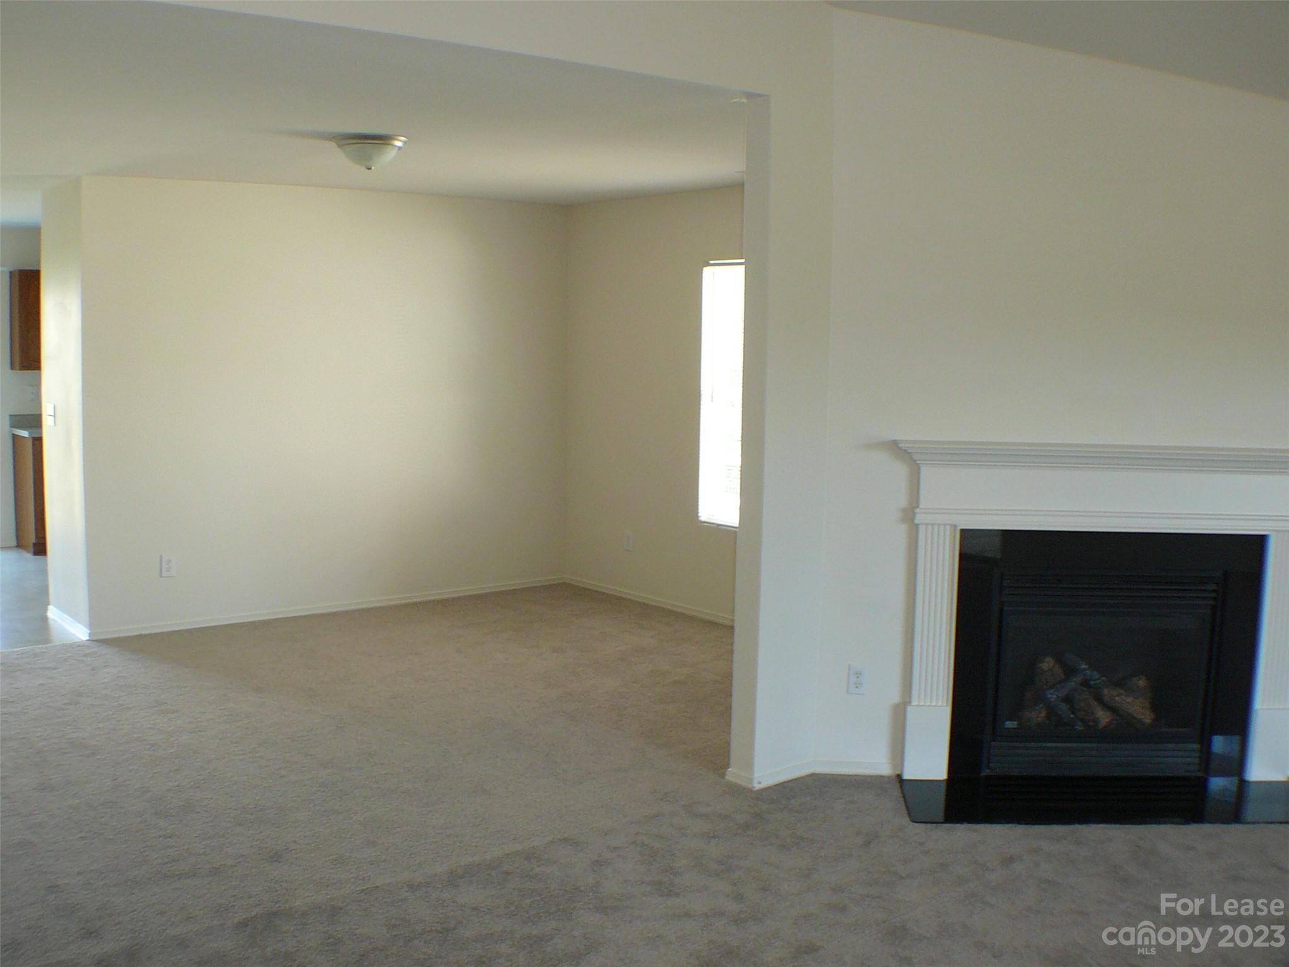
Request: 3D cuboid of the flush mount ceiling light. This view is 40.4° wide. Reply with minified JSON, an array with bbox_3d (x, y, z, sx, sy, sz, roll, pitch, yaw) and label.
[{"bbox_3d":[-1.135,-1.363,7.220,0.315,0.130,0.315,1,6,3],"label":"flush mount ceiling light"}]

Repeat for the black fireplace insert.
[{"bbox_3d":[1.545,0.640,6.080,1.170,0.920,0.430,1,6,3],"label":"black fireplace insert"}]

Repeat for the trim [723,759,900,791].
[{"bbox_3d":[0.600,1.058,6.330,0.620,0.060,0.220,1,6,3],"label":"trim"}]

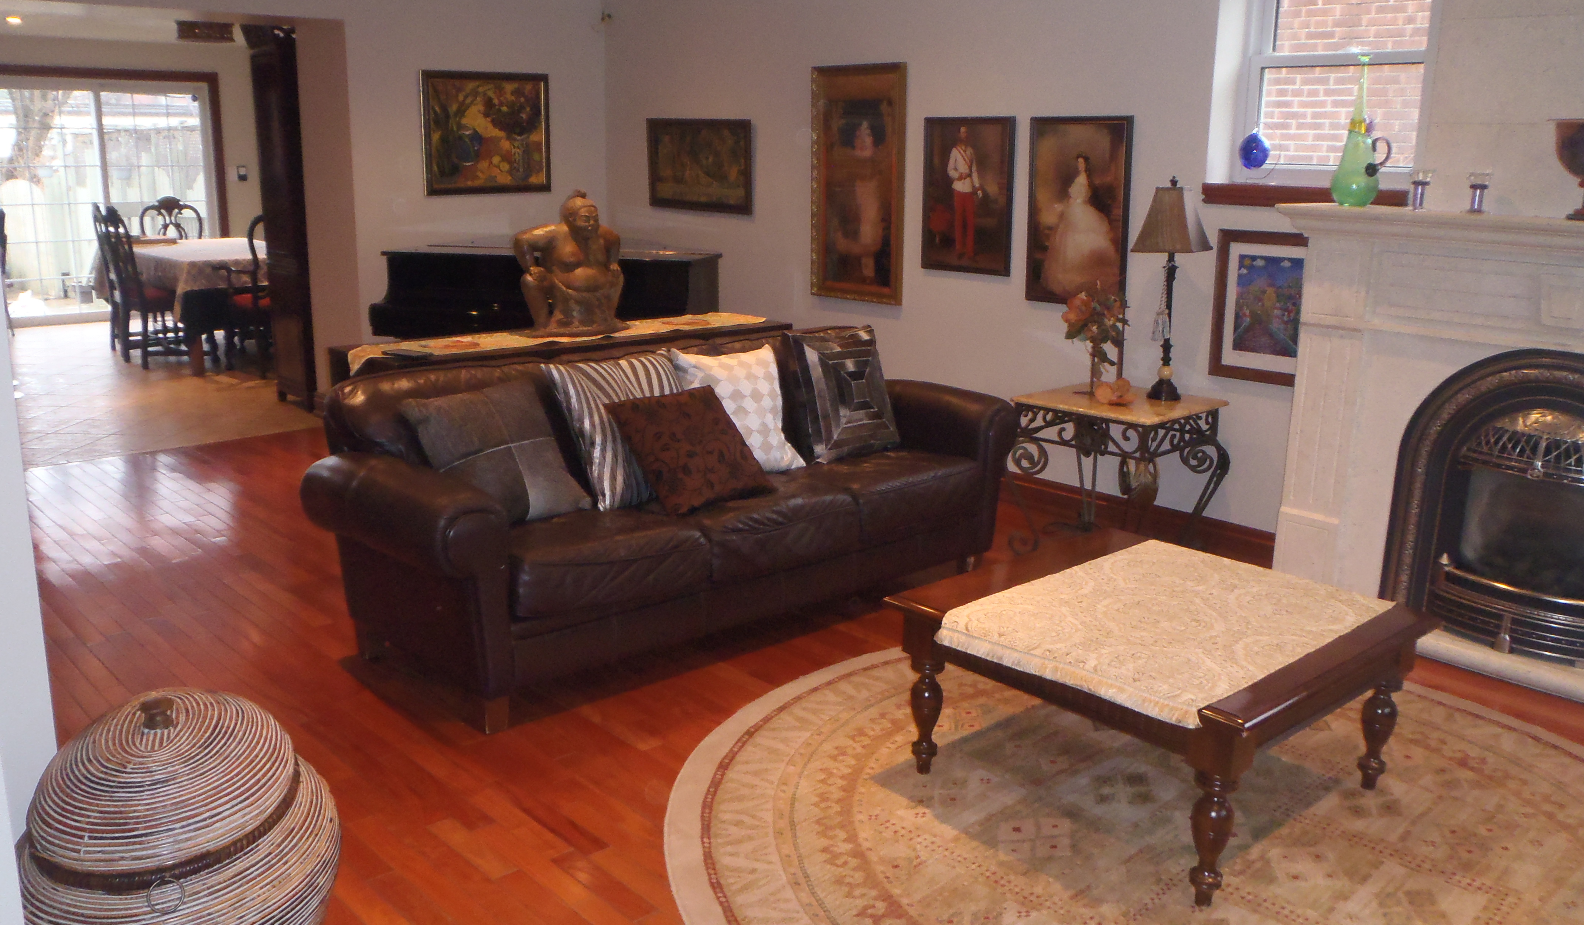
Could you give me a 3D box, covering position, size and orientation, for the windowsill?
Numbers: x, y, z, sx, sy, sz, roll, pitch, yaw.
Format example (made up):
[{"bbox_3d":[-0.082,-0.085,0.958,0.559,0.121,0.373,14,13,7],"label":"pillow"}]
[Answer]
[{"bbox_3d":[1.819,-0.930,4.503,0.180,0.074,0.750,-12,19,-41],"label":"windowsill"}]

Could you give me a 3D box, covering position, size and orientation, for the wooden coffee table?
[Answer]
[{"bbox_3d":[0.874,0.576,3.165,0.867,0.458,0.976,-13,20,-41],"label":"wooden coffee table"}]

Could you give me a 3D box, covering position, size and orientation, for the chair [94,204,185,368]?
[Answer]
[{"bbox_3d":[-4.335,-1.215,8.801,0.530,1.077,0.520,-13,20,-41],"label":"chair"}]

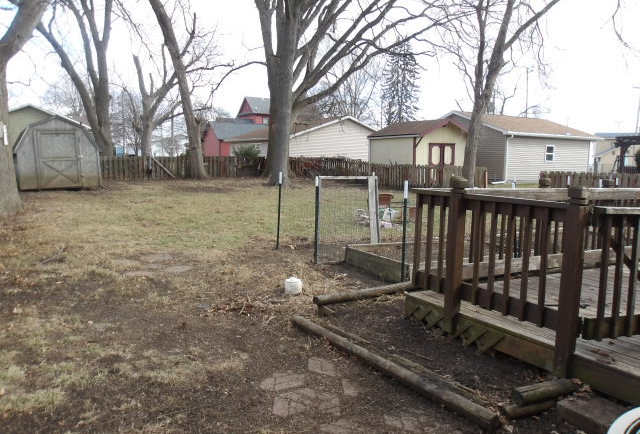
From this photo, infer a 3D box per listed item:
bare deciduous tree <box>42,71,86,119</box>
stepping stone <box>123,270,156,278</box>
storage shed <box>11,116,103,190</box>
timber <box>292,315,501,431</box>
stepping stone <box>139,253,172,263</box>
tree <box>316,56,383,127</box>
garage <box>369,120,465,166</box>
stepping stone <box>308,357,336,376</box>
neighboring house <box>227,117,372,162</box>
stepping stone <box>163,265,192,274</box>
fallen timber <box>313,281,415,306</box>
[{"bbox_3d":[-24.439,-9.607,48.562,4.620,8.650,4.620,1,7,0],"label":"bare deciduous tree"},{"bbox_3d":[-2.157,0.693,5.968,0.350,0.050,0.300,1,7,0],"label":"stepping stone"},{"bbox_3d":[-9.633,-2.411,18.277,2.650,2.530,2.900,-3,9,-30],"label":"storage shed"},{"bbox_3d":[0.405,1.133,3.948,0.115,0.090,2.218,-4,9,-35],"label":"timber"},{"bbox_3d":[-2.493,0.634,7.564,0.470,0.050,0.500,-1,7,-18],"label":"stepping stone"},{"bbox_3d":[2.759,-10.140,48.682,6.540,10.480,6.540,1,7,0],"label":"tree"},{"bbox_3d":[5.638,-3.660,28.601,3.600,3.341,5.820,-1,8,-21],"label":"garage"},{"bbox_3d":[0.017,1.054,3.464,0.180,0.050,0.185,3,8,14],"label":"stepping stone"},{"bbox_3d":[-0.487,-5.436,38.686,10.960,4.253,8.165,-4,9,-37],"label":"neighboring house"},{"bbox_3d":[-1.771,0.667,6.205,0.330,0.050,0.320,1,7,0],"label":"stepping stone"},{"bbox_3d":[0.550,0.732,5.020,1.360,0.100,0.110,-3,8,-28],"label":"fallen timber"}]

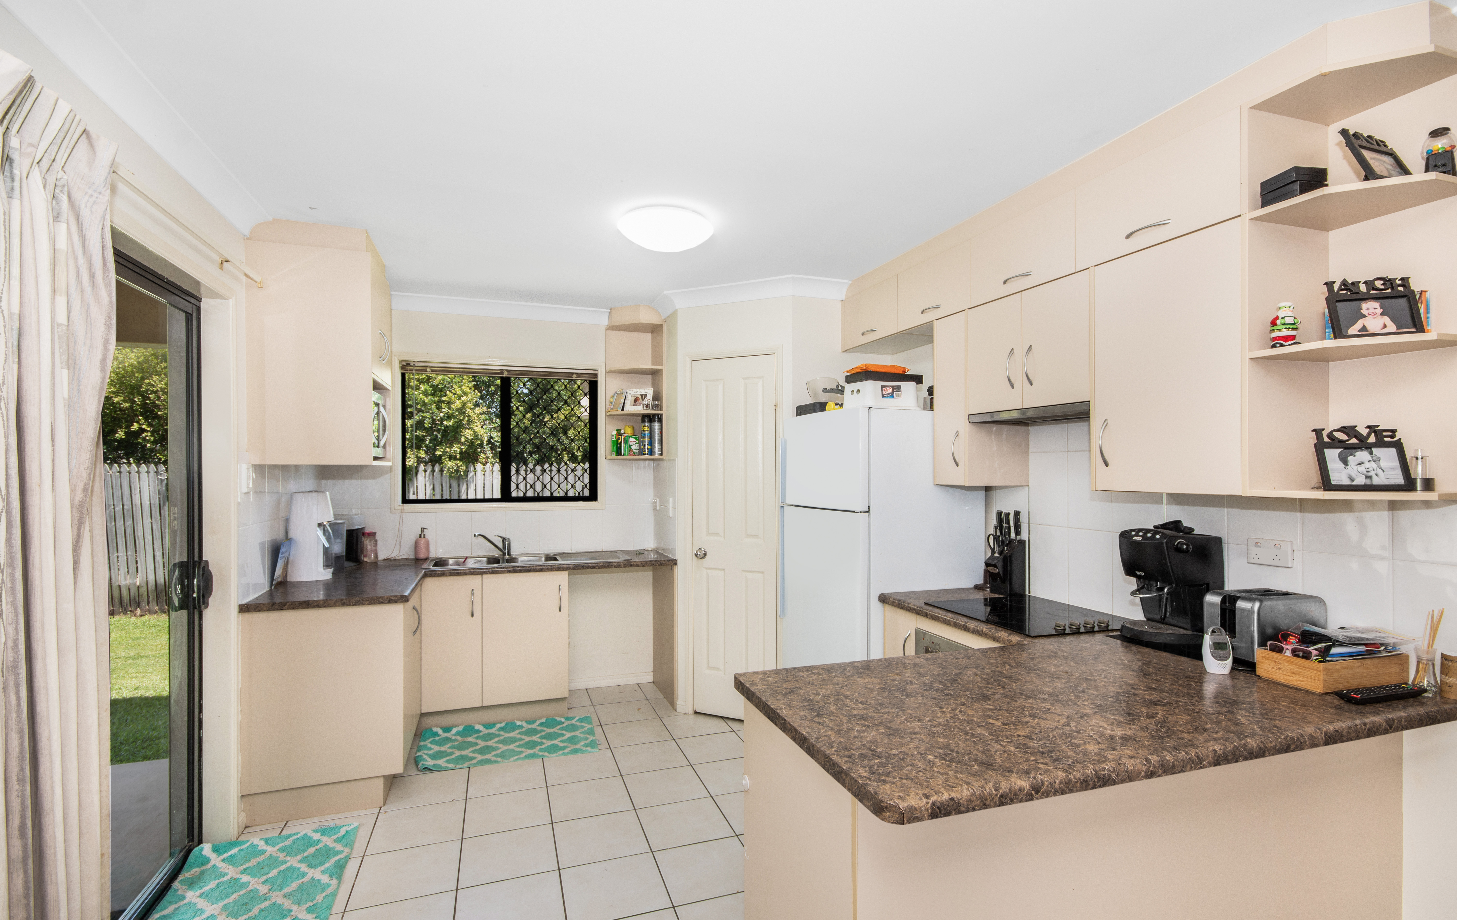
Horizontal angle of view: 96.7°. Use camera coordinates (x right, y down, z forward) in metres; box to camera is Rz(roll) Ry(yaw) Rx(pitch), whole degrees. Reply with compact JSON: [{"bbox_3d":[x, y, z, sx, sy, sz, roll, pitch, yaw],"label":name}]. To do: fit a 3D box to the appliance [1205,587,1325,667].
[{"bbox_3d":[1.496,0.470,1.813,0.245,0.197,0.160,0,-1,-12],"label":"appliance"}]

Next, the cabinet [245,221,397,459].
[{"bbox_3d":[-1.788,-0.456,2.888,0.440,0.950,0.530,0,-1,-19],"label":"cabinet"}]

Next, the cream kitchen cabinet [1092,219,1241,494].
[{"bbox_3d":[1.414,-0.263,1.953,0.335,0.728,0.455,0,-1,-20],"label":"cream kitchen cabinet"}]

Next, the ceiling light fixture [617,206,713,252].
[{"bbox_3d":[-0.264,-0.937,2.709,0.395,0.102,0.395,0,-1,0],"label":"ceiling light fixture"}]

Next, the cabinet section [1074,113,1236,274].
[{"bbox_3d":[1.404,-0.773,1.984,0.324,0.284,0.514,0,-1,-19],"label":"cabinet section"}]

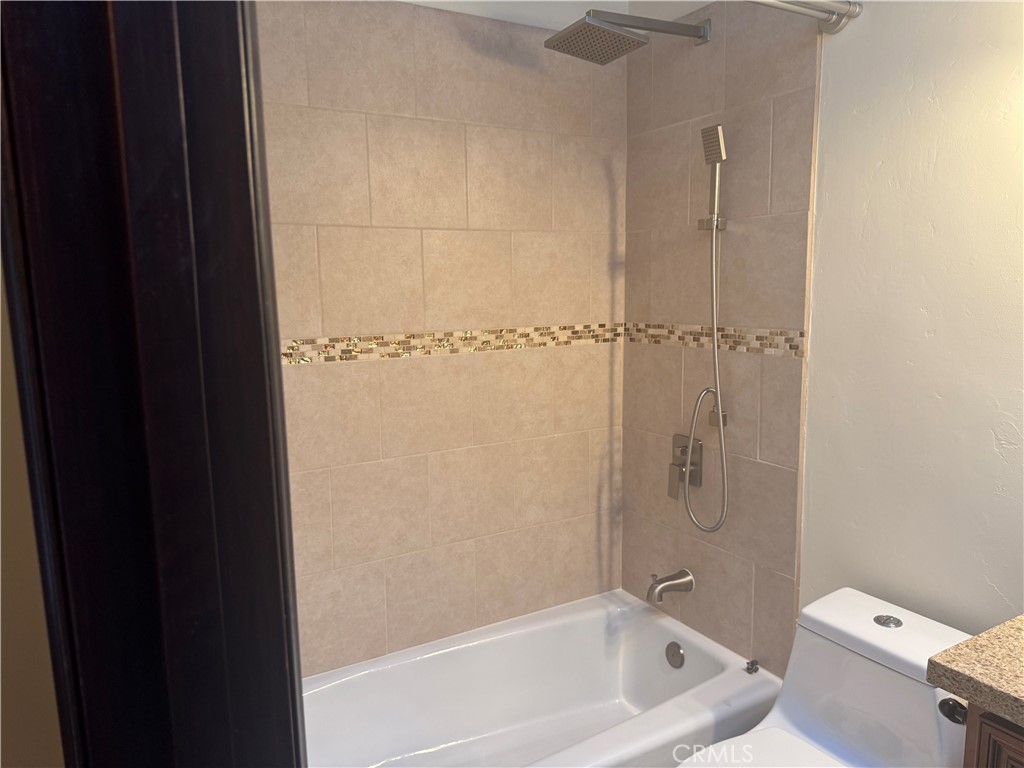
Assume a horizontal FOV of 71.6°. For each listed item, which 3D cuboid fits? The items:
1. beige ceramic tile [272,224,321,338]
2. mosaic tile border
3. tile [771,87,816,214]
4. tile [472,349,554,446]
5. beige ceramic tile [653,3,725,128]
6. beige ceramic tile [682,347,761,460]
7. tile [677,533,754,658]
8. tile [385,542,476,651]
[{"bbox_3d":[-0.666,-0.273,1.898,0.303,0.303,0.010,-5,9,-29],"label":"beige ceramic tile"},{"bbox_3d":[0.021,-0.088,1.883,1.300,0.067,0.761,-5,9,-29],"label":"mosaic tile border"},{"bbox_3d":[0.737,-0.603,1.864,0.010,0.309,0.127,-6,9,-29],"label":"tile"},{"bbox_3d":[0.007,0.037,2.323,0.303,0.303,0.010,-5,9,-29],"label":"tile"},{"bbox_3d":[0.533,-0.952,2.154,0.010,0.307,0.305,-5,9,-29],"label":"beige ceramic tile"},{"bbox_3d":[0.630,0.051,2.143,0.010,0.303,0.303,-5,9,-29],"label":"beige ceramic tile"},{"bbox_3d":[0.640,0.659,2.229,0.010,0.307,0.303,-5,9,-29],"label":"tile"},{"bbox_3d":[-0.257,0.675,2.270,0.306,0.305,0.010,-6,9,-29],"label":"tile"}]

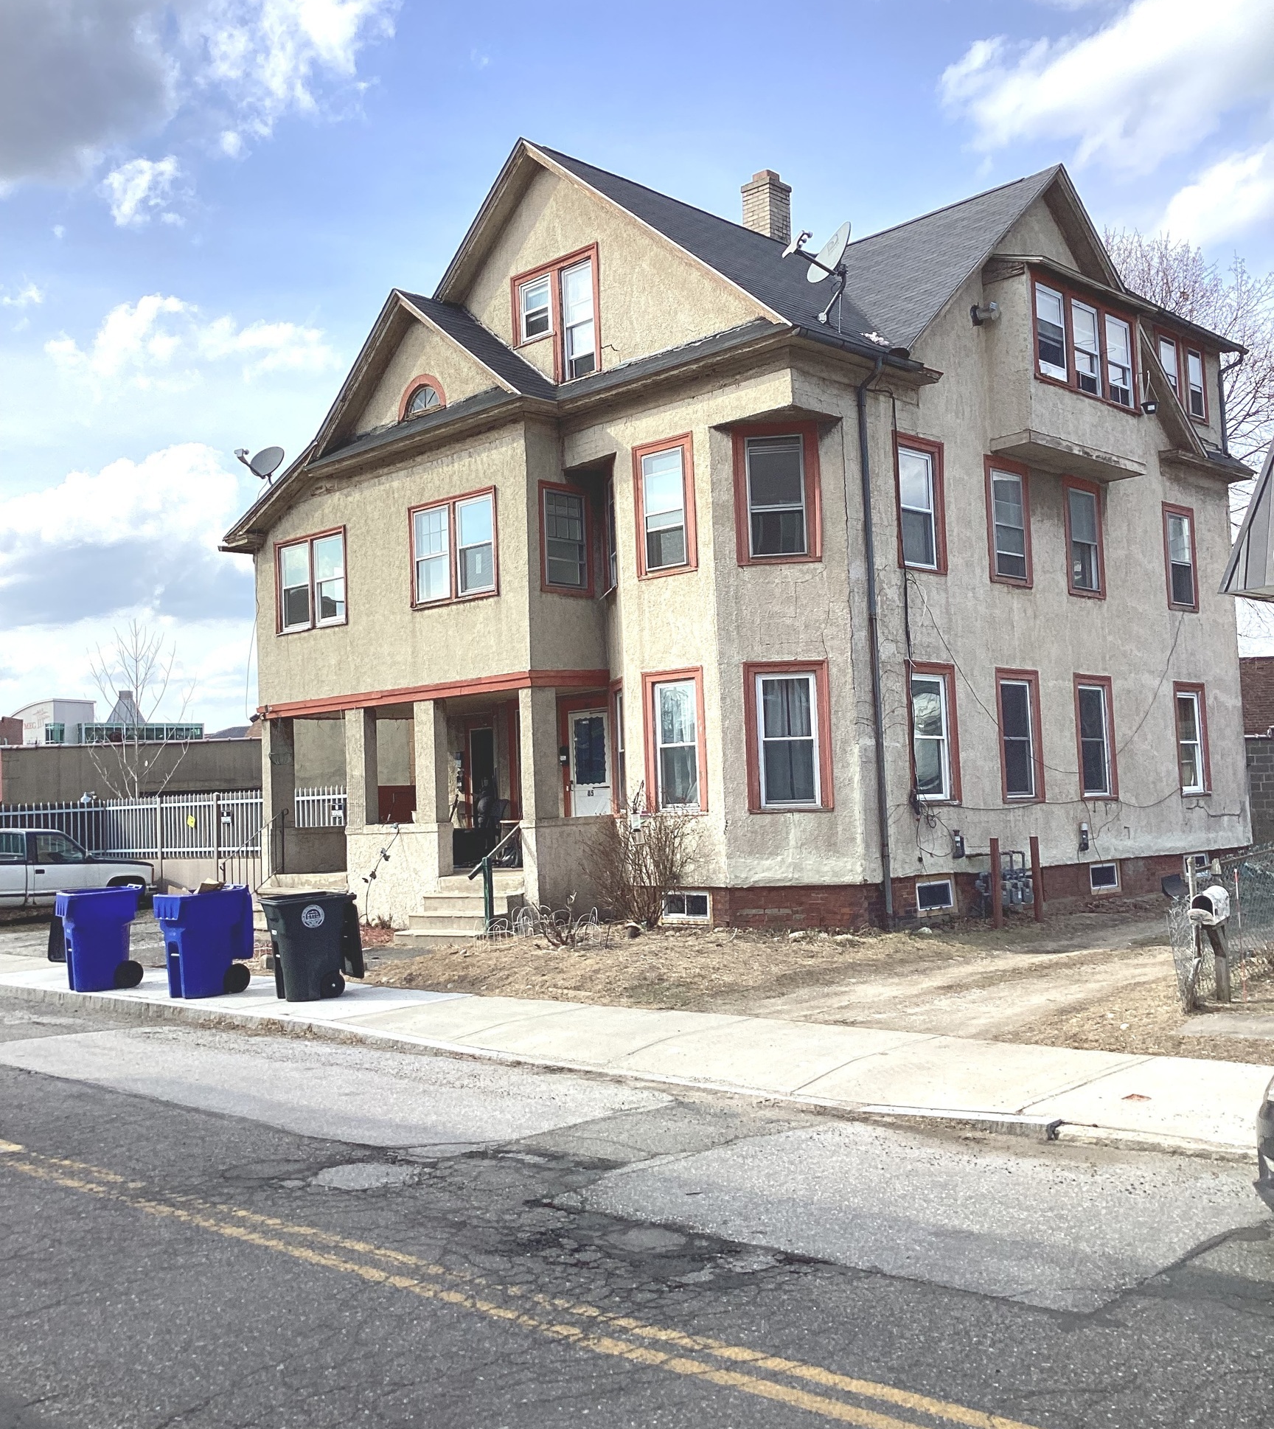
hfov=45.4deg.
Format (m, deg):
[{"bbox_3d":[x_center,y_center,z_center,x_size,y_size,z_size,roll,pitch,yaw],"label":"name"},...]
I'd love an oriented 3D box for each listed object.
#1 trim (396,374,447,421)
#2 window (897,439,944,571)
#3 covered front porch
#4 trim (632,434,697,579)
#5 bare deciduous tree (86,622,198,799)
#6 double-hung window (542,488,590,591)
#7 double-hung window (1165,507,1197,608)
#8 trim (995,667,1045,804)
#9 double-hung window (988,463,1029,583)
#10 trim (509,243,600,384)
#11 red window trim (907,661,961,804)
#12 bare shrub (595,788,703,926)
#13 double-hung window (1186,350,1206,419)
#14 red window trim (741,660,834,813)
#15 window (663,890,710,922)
[{"bbox_3d":[-2.861,-4.332,20.600,1.003,0.554,0.150,-6,-5,44],"label":"trim"},{"bbox_3d":[3.452,-2.559,18.687,0.150,1.571,0.977,-6,-5,44],"label":"window"},{"bbox_3d":[-2.704,1.360,21.794,6.336,3.181,2.376,-6,-5,44],"label":"covered front porch"},{"bbox_3d":[0.348,-2.660,19.472,1.062,1.711,0.100,-6,-5,44],"label":"trim"},{"bbox_3d":[-12.120,1.017,37.000,2.600,6.520,2.600,-1,-4,-19],"label":"bare deciduous tree"},{"bbox_3d":[-0.973,-2.389,20.737,0.100,1.380,0.798,-6,-5,44],"label":"double-hung window"},{"bbox_3d":[9.000,-2.583,25.185,0.100,1.662,0.956,-6,-5,44],"label":"double-hung window"},{"bbox_3d":[5.336,0.299,21.177,0.100,1.869,1.153,-6,-5,44],"label":"trim"},{"bbox_3d":[4.894,-2.513,20.156,0.150,1.571,1.003,-6,-5,44],"label":"double-hung window"},{"bbox_3d":[-1.073,-5.151,20.006,1.675,1.668,0.120,-6,-5,44],"label":"trim"},{"bbox_3d":[3.580,0.242,18.530,0.150,1.736,1.056,-6,-5,44],"label":"red window trim"},{"bbox_3d":[0.110,1.635,17.451,1.120,1.570,1.080,-2,-4,0],"label":"bare shrub"},{"bbox_3d":[9.582,-5.662,26.086,0.100,1.116,0.622,-6,-5,44],"label":"double-hung window"},{"bbox_3d":[1.757,0.263,17.670,0.973,1.739,0.120,-3,-4,10],"label":"red window trim"},{"bbox_3d":[0.598,2.302,18.153,0.766,0.358,0.100,-6,-5,44],"label":"window"}]

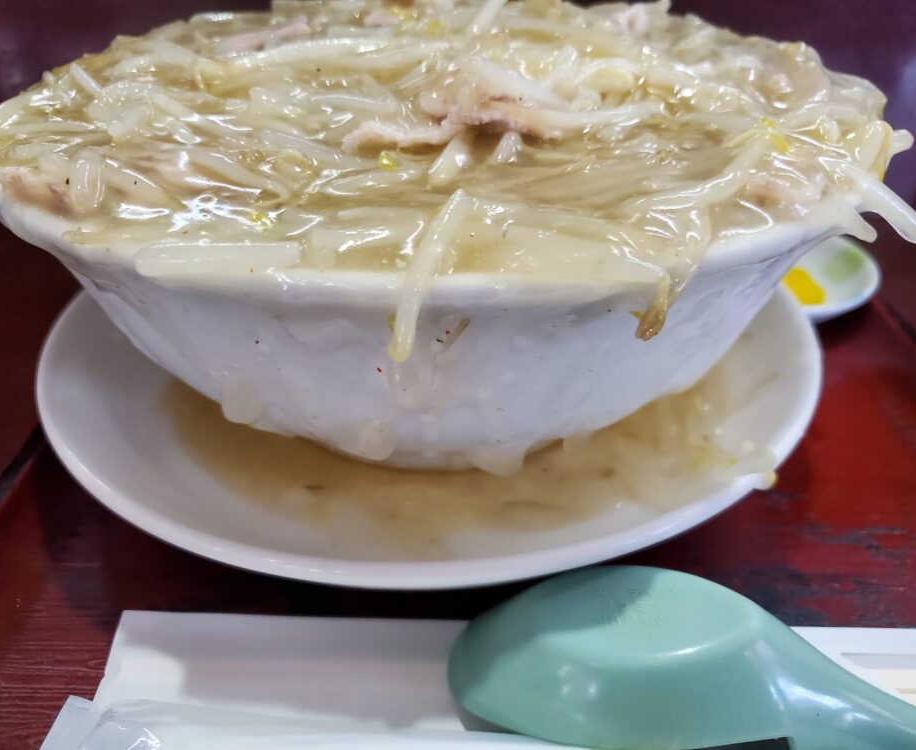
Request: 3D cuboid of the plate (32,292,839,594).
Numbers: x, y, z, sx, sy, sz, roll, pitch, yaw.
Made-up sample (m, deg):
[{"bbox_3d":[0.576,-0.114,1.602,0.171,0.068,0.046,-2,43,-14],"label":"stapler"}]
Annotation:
[{"bbox_3d":[-0.008,-0.013,0.254,0.236,0.032,0.236,0,35,0],"label":"plate"}]

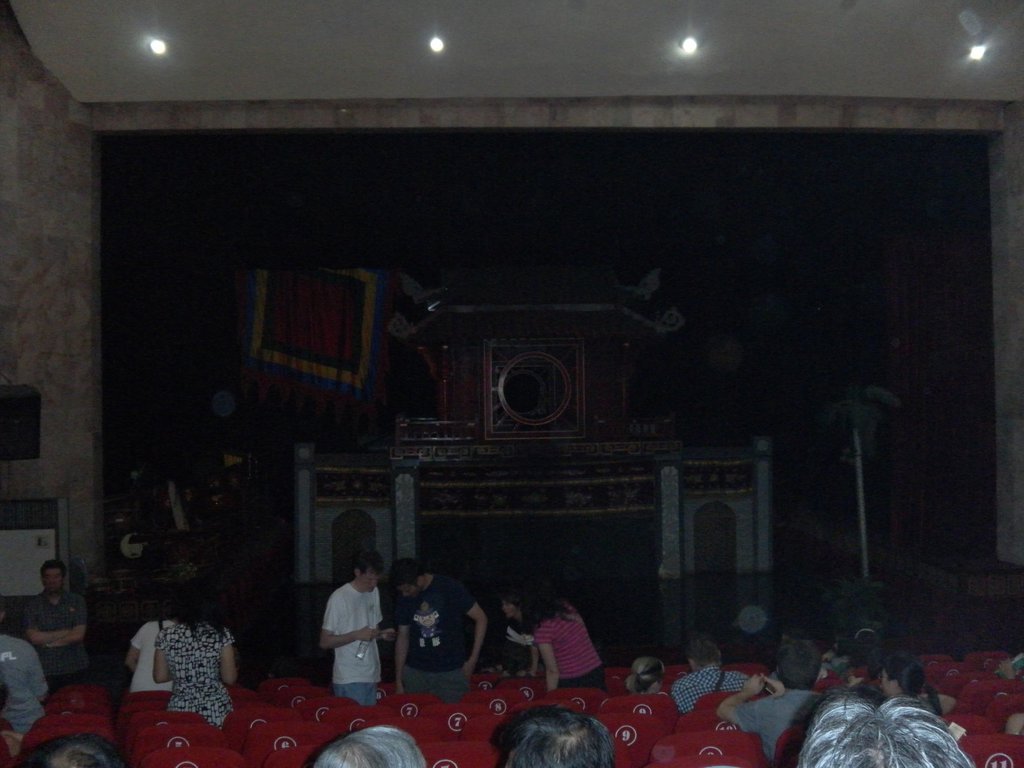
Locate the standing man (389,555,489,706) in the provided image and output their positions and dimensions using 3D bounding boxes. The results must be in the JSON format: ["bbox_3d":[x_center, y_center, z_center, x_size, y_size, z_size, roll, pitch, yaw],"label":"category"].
[{"bbox_3d":[-0.506,2.080,7.270,0.620,1.718,0.420,-1,-1,17],"label":"standing man"}]

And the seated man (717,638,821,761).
[{"bbox_3d":[1.192,1.737,4.689,0.580,1.200,0.720,-1,-1,-12],"label":"seated man"}]

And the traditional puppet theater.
[{"bbox_3d":[0.271,0.554,14.195,6.050,4.300,2.500,-1,-1,-3],"label":"traditional puppet theater"}]

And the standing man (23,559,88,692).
[{"bbox_3d":[-3.516,2.213,7.985,0.520,1.730,0.360,0,-1,-14],"label":"standing man"}]

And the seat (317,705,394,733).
[{"bbox_3d":[-0.864,2.236,6.009,0.530,0.880,0.580,-1,-1,-3],"label":"seat"}]

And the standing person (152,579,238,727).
[{"bbox_3d":[-1.959,2.011,6.448,0.520,1.568,0.380,-1,-1,0],"label":"standing person"}]

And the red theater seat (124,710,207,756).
[{"bbox_3d":[-2.003,2.350,6.240,0.510,0.920,0.580,-1,-1,1],"label":"red theater seat"}]

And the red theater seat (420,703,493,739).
[{"bbox_3d":[-0.329,2.229,6.036,0.530,0.880,0.580,-1,-1,-3],"label":"red theater seat"}]

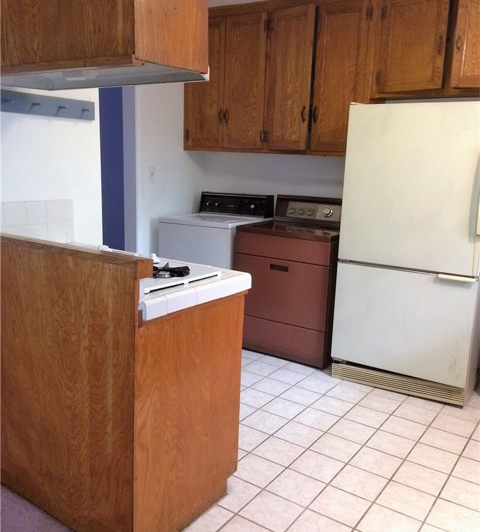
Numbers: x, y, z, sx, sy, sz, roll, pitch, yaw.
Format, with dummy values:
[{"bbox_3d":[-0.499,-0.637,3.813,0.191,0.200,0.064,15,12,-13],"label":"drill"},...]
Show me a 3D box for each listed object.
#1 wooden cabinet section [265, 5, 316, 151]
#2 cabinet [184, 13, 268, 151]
[{"bbox_3d":[0.432,-1.344,3.948,0.352,0.997,0.327,9,13,30],"label":"wooden cabinet section"},{"bbox_3d":[-0.044,-1.435,4.314,0.753,1.009,0.310,9,13,31],"label":"cabinet"}]

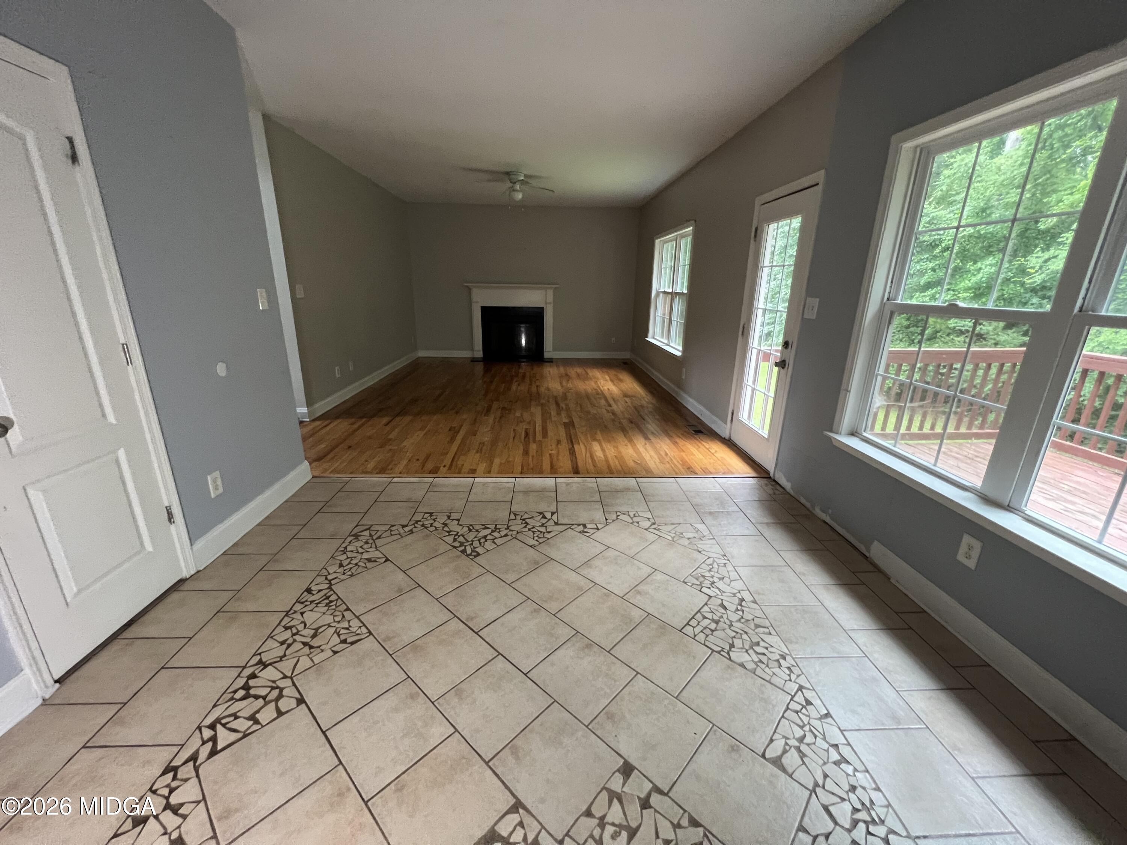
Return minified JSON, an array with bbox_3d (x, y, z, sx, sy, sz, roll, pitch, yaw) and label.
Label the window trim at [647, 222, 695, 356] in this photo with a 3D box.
[{"bbox_3d":[1.524,-1.911,6.195,0.120,1.620,2.020,0,18,-3],"label":"window trim"}]

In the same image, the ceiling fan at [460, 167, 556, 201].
[{"bbox_3d":[-0.596,-3.031,5.393,1.220,0.350,1.220,0,18,-3],"label":"ceiling fan"}]

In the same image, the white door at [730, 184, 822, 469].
[{"bbox_3d":[1.649,-0.698,3.393,0.050,2.020,0.780,0,18,-3],"label":"white door"}]

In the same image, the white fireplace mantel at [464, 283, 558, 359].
[{"bbox_3d":[-0.980,-1.935,8.241,1.800,1.400,0.200,0,18,-3],"label":"white fireplace mantel"}]

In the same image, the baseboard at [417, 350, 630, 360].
[{"bbox_3d":[-0.749,-1.364,8.518,4.260,0.128,0.020,0,18,-3],"label":"baseboard"}]

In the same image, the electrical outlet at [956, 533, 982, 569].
[{"bbox_3d":[1.693,0.539,1.769,0.012,0.121,0.076,0,18,-3],"label":"electrical outlet"}]

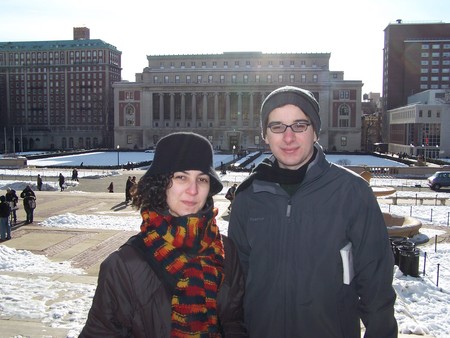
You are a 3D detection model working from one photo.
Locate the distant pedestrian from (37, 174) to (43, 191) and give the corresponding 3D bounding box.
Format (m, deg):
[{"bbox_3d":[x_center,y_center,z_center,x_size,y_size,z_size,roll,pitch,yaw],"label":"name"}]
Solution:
[{"bbox_3d":[-19.112,1.437,50.928,0.400,1.700,0.520,1,5,12],"label":"distant pedestrian"}]

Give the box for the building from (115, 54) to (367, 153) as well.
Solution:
[{"bbox_3d":[6.303,-23.939,183.565,80.019,31.997,50.000,1,5,8],"label":"building"}]

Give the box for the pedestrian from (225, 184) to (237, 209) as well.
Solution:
[{"bbox_3d":[0.406,1.709,28.635,0.550,1.680,0.520,-1,5,-18],"label":"pedestrian"}]

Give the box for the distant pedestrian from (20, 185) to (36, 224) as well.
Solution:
[{"bbox_3d":[-8.922,1.632,22.445,0.660,1.730,0.480,1,5,9],"label":"distant pedestrian"}]

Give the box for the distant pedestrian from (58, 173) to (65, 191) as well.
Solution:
[{"bbox_3d":[-15.433,1.285,46.714,0.450,1.720,0.520,1,5,6],"label":"distant pedestrian"}]

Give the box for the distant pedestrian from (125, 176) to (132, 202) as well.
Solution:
[{"bbox_3d":[-6.533,1.378,33.466,0.420,1.740,0.520,-1,5,-15],"label":"distant pedestrian"}]

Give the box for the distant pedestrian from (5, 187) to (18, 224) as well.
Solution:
[{"bbox_3d":[-9.627,1.684,22.289,0.580,1.700,0.500,4,6,41],"label":"distant pedestrian"}]

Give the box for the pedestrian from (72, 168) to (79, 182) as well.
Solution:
[{"bbox_3d":[-19.524,0.824,64.639,0.420,1.700,0.520,1,5,12],"label":"pedestrian"}]

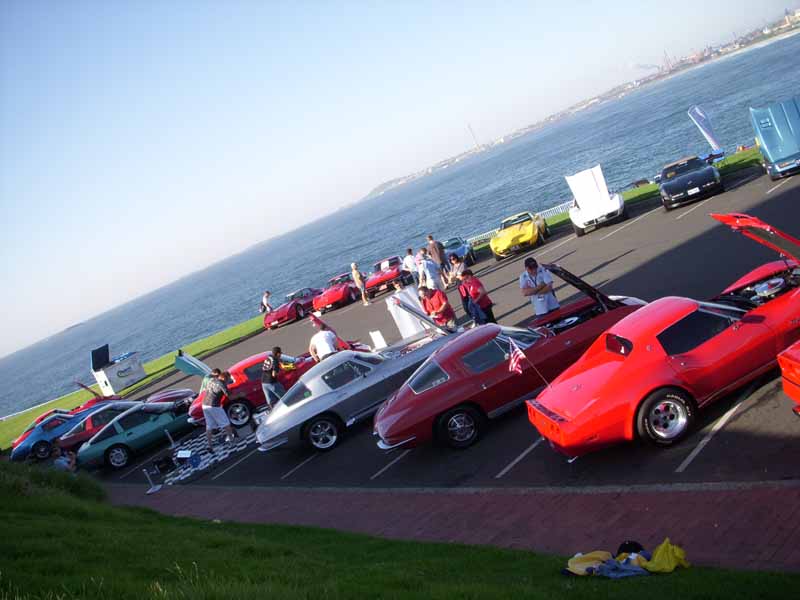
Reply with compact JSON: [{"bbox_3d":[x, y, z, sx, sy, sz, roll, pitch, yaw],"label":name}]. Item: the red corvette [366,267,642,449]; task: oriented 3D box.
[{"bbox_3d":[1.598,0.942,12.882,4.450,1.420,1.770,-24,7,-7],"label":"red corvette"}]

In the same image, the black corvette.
[{"bbox_3d":[8.949,-3.778,27.606,1.820,1.190,4.500,-21,8,19],"label":"black corvette"}]

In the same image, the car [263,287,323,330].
[{"bbox_3d":[-4.713,0.223,39.718,1.760,1.230,4.650,-20,8,26],"label":"car"}]

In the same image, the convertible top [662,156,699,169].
[{"bbox_3d":[8.874,-4.229,27.884,1.220,0.360,1.200,-21,8,19],"label":"convertible top"}]

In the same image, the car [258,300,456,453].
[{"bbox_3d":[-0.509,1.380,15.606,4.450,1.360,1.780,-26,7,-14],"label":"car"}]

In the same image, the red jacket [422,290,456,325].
[{"bbox_3d":[0.685,0.155,17.068,0.520,0.720,0.380,-18,9,40],"label":"red jacket"}]

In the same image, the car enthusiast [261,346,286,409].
[{"bbox_3d":[-2.710,1.774,19.118,0.620,1.520,0.520,-27,8,-30],"label":"car enthusiast"}]

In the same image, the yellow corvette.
[{"bbox_3d":[4.405,-2.556,32.770,1.760,1.210,4.650,-21,8,19],"label":"yellow corvette"}]

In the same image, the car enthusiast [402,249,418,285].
[{"bbox_3d":[0.541,-1.012,30.643,0.520,1.620,0.480,-26,8,-25],"label":"car enthusiast"}]

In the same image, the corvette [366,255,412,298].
[{"bbox_3d":[-0.430,-1.175,36.249,1.770,1.260,4.450,-21,7,14],"label":"corvette"}]

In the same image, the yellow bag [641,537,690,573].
[{"bbox_3d":[1.968,1.894,6.511,0.310,0.190,0.220,-24,7,0],"label":"yellow bag"}]

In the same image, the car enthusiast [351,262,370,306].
[{"bbox_3d":[-1.699,-0.592,34.946,0.380,1.710,0.480,-20,8,25],"label":"car enthusiast"}]

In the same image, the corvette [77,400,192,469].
[{"bbox_3d":[-6.022,3.010,22.453,4.450,1.190,1.820,-26,7,-13],"label":"corvette"}]

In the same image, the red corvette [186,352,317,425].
[{"bbox_3d":[-2.742,1.769,20.256,4.500,1.270,1.770,-24,7,-6],"label":"red corvette"}]

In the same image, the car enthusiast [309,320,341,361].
[{"bbox_3d":[-1.475,1.238,18.912,0.580,1.450,0.720,-22,7,12],"label":"car enthusiast"}]

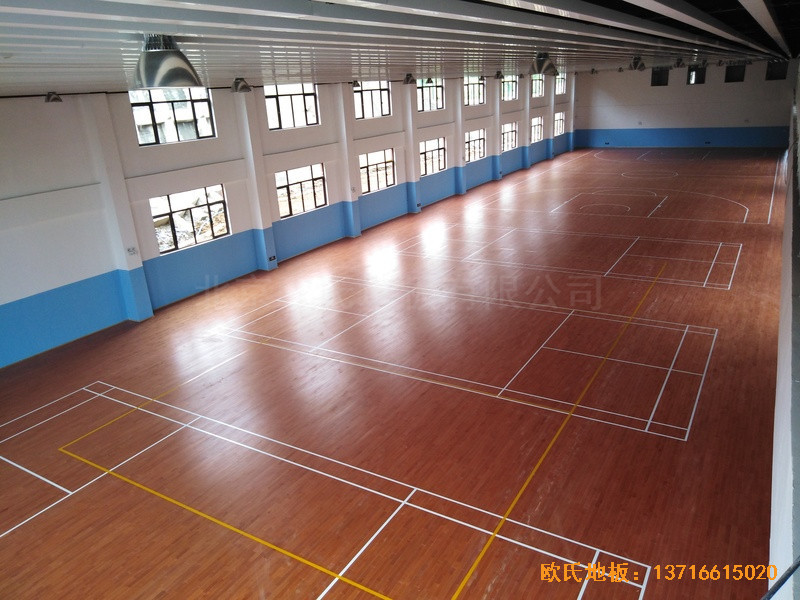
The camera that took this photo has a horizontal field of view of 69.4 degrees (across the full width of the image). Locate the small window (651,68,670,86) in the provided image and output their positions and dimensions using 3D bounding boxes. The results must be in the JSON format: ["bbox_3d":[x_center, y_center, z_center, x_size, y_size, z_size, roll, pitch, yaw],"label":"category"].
[{"bbox_3d":[23.572,-20.187,52.283,1.450,1.600,0.150,9,23,31],"label":"small window"}]

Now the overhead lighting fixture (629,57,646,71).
[{"bbox_3d":[5.202,-5.192,12.673,0.360,0.310,0.360,9,23,31],"label":"overhead lighting fixture"}]

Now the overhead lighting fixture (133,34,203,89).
[{"bbox_3d":[-1.282,-1.306,3.158,0.360,0.310,0.360,9,23,31],"label":"overhead lighting fixture"}]

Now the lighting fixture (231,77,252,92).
[{"bbox_3d":[-2.971,-4.027,10.797,0.360,0.310,0.360,9,23,31],"label":"lighting fixture"}]

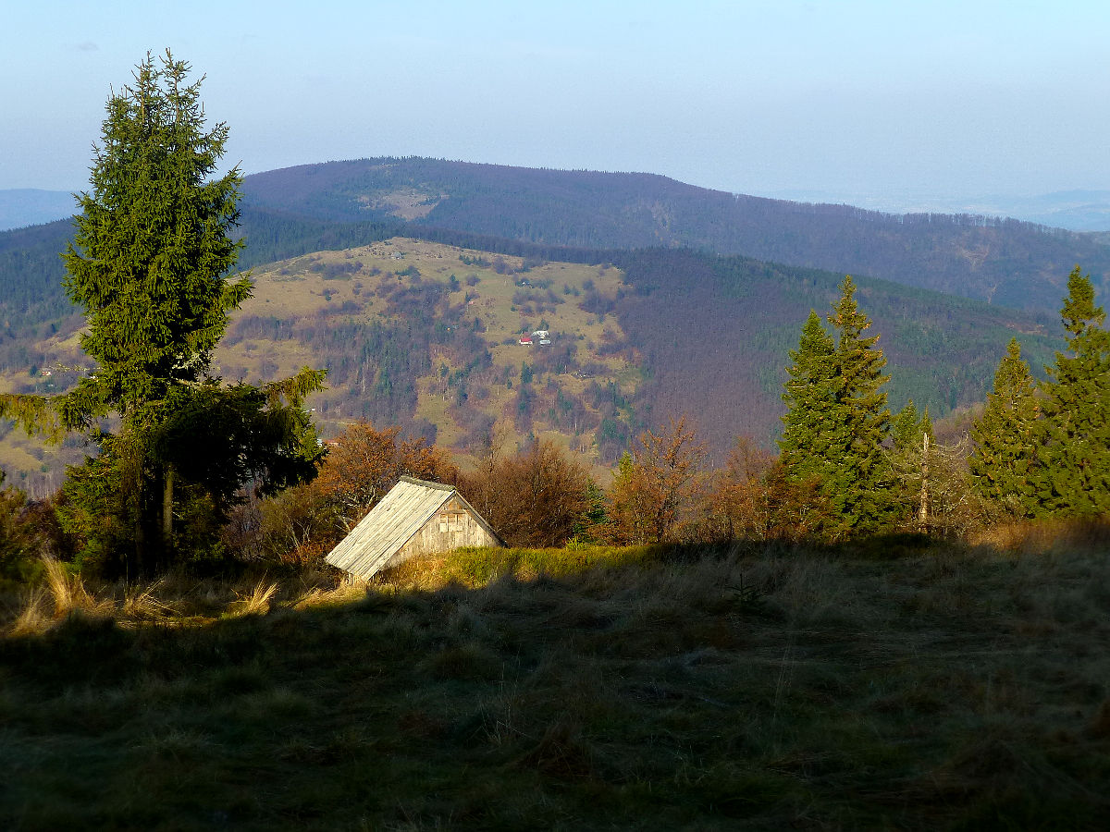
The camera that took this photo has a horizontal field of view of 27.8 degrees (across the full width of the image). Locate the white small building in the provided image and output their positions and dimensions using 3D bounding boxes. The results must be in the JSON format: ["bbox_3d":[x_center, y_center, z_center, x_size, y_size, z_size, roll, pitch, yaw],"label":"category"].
[{"bbox_3d":[-3.451,3.225,59.569,4.467,2.909,3.229,-3,7,-26],"label":"white small building"}]

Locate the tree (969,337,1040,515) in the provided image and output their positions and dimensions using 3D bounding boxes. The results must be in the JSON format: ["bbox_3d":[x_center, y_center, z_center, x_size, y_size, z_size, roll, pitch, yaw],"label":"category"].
[{"bbox_3d":[14.273,0.516,70.325,2.700,6.000,2.700,0,6,0],"label":"tree"}]

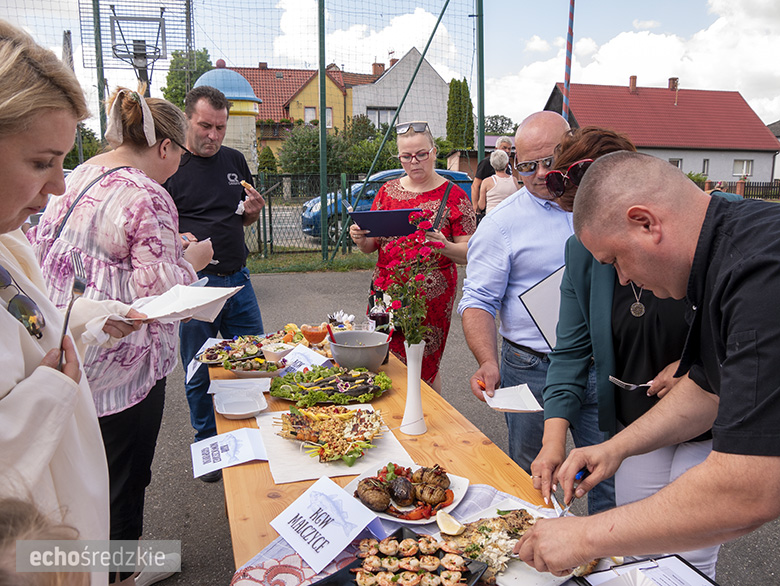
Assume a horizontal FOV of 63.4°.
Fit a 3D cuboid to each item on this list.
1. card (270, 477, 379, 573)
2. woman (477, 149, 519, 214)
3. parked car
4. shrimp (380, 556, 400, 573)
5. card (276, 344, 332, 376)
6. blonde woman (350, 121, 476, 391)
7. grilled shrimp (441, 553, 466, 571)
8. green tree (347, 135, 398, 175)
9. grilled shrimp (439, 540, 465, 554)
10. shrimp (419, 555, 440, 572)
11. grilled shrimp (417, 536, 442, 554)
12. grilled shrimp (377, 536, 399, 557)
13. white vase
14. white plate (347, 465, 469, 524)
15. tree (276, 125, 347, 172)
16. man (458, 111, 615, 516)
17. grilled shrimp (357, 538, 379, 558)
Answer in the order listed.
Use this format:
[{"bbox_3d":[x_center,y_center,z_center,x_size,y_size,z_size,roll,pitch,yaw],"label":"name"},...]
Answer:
[{"bbox_3d":[-0.127,0.451,1.278,0.160,0.080,0.208,-8,14,-35],"label":"card"},{"bbox_3d":[1.064,-0.615,6.357,0.460,1.630,0.320,0,12,4],"label":"woman"},{"bbox_3d":[-0.263,-1.932,13.404,3.850,1.480,1.700,-3,12,-17],"label":"parked car"},{"bbox_3d":[0.001,0.486,1.130,0.035,0.018,0.030,0,11,0],"label":"shrimp"},{"bbox_3d":[-0.307,0.254,2.191,0.140,0.090,0.210,-7,13,-32],"label":"card"},{"bbox_3d":[0.116,0.106,2.757,0.540,1.670,0.460,2,12,11],"label":"blonde woman"},{"bbox_3d":[0.115,0.485,1.141,0.047,0.021,0.030,1,11,6],"label":"grilled shrimp"},{"bbox_3d":[-0.728,-5.962,29.912,2.700,2.824,2.430,0,11,-1],"label":"green tree"},{"bbox_3d":[0.115,0.477,1.183,0.049,0.019,0.025,1,11,6],"label":"grilled shrimp"},{"bbox_3d":[0.071,0.487,1.135,0.041,0.021,0.030,1,11,6],"label":"shrimp"},{"bbox_3d":[0.073,0.476,1.194,0.043,0.023,0.035,-1,12,0],"label":"grilled shrimp"},{"bbox_3d":[-0.003,0.478,1.189,0.037,0.022,0.035,-1,12,0],"label":"grilled shrimp"},{"bbox_3d":[0.069,0.263,1.755,0.076,0.255,0.076,0,11,0],"label":"white vase"},{"bbox_3d":[0.032,0.450,1.431,0.228,0.027,0.228,7,13,31],"label":"white plate"},{"bbox_3d":[-3.627,-6.184,29.867,3.300,3.279,2.970,-1,11,-7],"label":"tree"},{"bbox_3d":[0.493,0.285,1.937,0.580,1.640,0.420,0,12,2],"label":"man"},{"bbox_3d":[-0.042,0.476,1.177,0.038,0.018,0.038,0,11,0],"label":"grilled shrimp"}]

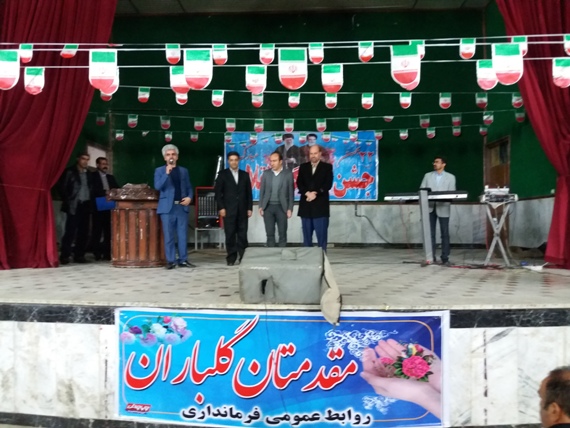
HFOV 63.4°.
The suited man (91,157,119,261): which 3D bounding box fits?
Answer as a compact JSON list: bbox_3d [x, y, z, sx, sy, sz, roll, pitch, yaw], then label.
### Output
[{"bbox_3d":[-3.041,-0.087,7.750,0.520,1.725,0.400,1,-1,-36],"label":"suited man"}]

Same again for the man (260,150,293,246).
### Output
[{"bbox_3d":[-0.131,-0.090,7.080,0.530,1.723,0.340,0,-1,2],"label":"man"}]

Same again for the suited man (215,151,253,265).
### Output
[{"bbox_3d":[-0.782,-0.090,7.070,0.560,1.723,0.350,0,-1,-6],"label":"suited man"}]

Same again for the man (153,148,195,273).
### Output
[{"bbox_3d":[-1.571,-0.109,6.560,0.550,1.753,0.420,0,-1,-16],"label":"man"}]

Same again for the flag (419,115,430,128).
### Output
[{"bbox_3d":[2.435,-1.599,8.000,0.172,0.220,0.020,0,-1,4],"label":"flag"}]

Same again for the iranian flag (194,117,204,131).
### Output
[{"bbox_3d":[-1.498,-1.571,8.100,0.170,0.230,0.020,0,-1,4],"label":"iranian flag"}]

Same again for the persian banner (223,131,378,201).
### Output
[{"bbox_3d":[0.373,-1.060,10.250,3.400,1.520,0.030,0,-1,4],"label":"persian banner"}]

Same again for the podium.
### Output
[{"bbox_3d":[-2.175,0.167,6.850,0.900,1.200,0.650,0,-1,0],"label":"podium"}]

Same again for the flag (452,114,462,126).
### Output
[{"bbox_3d":[2.988,-1.623,8.000,0.166,0.215,0.020,0,-1,4],"label":"flag"}]

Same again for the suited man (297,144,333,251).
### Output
[{"bbox_3d":[0.443,-0.133,6.920,0.540,1.807,0.380,0,-1,6],"label":"suited man"}]

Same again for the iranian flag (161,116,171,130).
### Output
[{"bbox_3d":[-2.091,-1.593,8.100,0.170,0.230,0.020,0,-1,4],"label":"iranian flag"}]

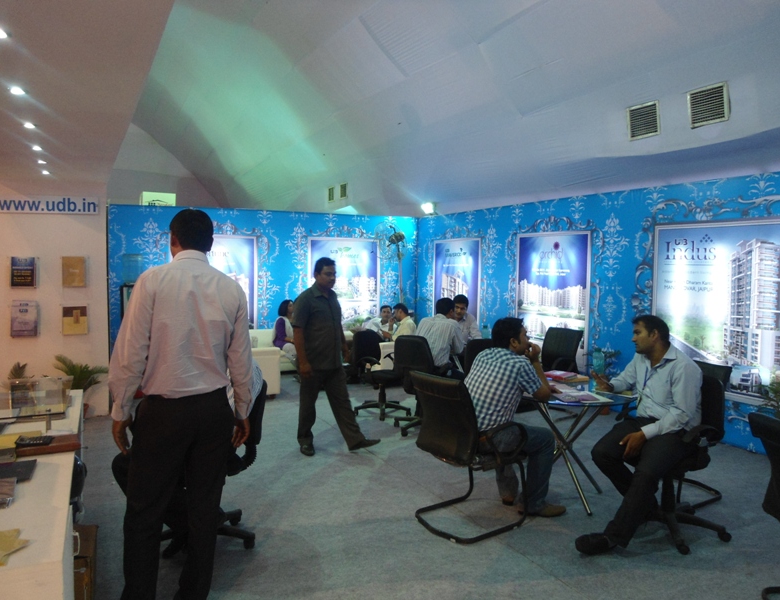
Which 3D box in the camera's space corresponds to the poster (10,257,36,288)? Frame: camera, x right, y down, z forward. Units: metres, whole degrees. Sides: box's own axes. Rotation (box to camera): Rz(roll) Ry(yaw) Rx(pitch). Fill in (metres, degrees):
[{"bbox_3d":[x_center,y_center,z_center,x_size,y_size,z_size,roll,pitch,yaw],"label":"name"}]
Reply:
[{"bbox_3d":[-3.552,-0.264,5.828,0.221,0.305,0.040,-1,4,-25],"label":"poster"}]

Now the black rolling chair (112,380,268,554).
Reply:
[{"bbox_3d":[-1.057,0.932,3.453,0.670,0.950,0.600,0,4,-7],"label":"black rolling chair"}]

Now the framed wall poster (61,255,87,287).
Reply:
[{"bbox_3d":[-3.158,-0.280,6.010,0.226,0.300,0.040,-1,4,-25],"label":"framed wall poster"}]

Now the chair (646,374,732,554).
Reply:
[{"bbox_3d":[1.693,0.943,3.663,0.600,0.940,0.590,-1,4,-24],"label":"chair"}]

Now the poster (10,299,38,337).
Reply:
[{"bbox_3d":[-3.560,0.185,5.857,0.230,0.362,0.040,-1,4,-25],"label":"poster"}]

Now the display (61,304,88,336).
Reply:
[{"bbox_3d":[-3.165,0.204,6.042,0.236,0.298,0.040,-1,4,-25],"label":"display"}]

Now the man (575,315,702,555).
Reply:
[{"bbox_3d":[1.451,0.757,3.580,0.820,1.320,0.600,-1,4,-24],"label":"man"}]

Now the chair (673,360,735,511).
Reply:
[{"bbox_3d":[1.993,0.910,4.252,0.600,0.930,0.560,-2,4,-26],"label":"chair"}]

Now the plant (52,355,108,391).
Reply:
[{"bbox_3d":[-3.027,0.889,5.897,0.540,0.670,0.500,-1,4,-25],"label":"plant"}]

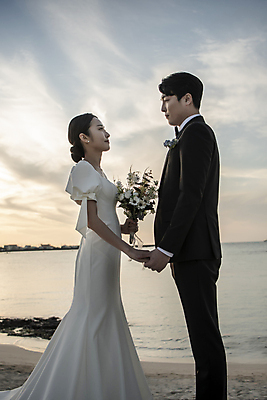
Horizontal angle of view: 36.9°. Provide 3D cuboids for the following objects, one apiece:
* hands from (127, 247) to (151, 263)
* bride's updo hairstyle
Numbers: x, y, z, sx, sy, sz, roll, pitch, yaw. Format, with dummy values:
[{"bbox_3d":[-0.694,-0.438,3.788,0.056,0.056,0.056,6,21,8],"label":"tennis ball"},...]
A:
[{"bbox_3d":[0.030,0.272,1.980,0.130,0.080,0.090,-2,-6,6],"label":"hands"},{"bbox_3d":[-0.265,-0.328,2.100,0.160,0.250,0.170,-3,-7,10],"label":"bride's updo hairstyle"}]

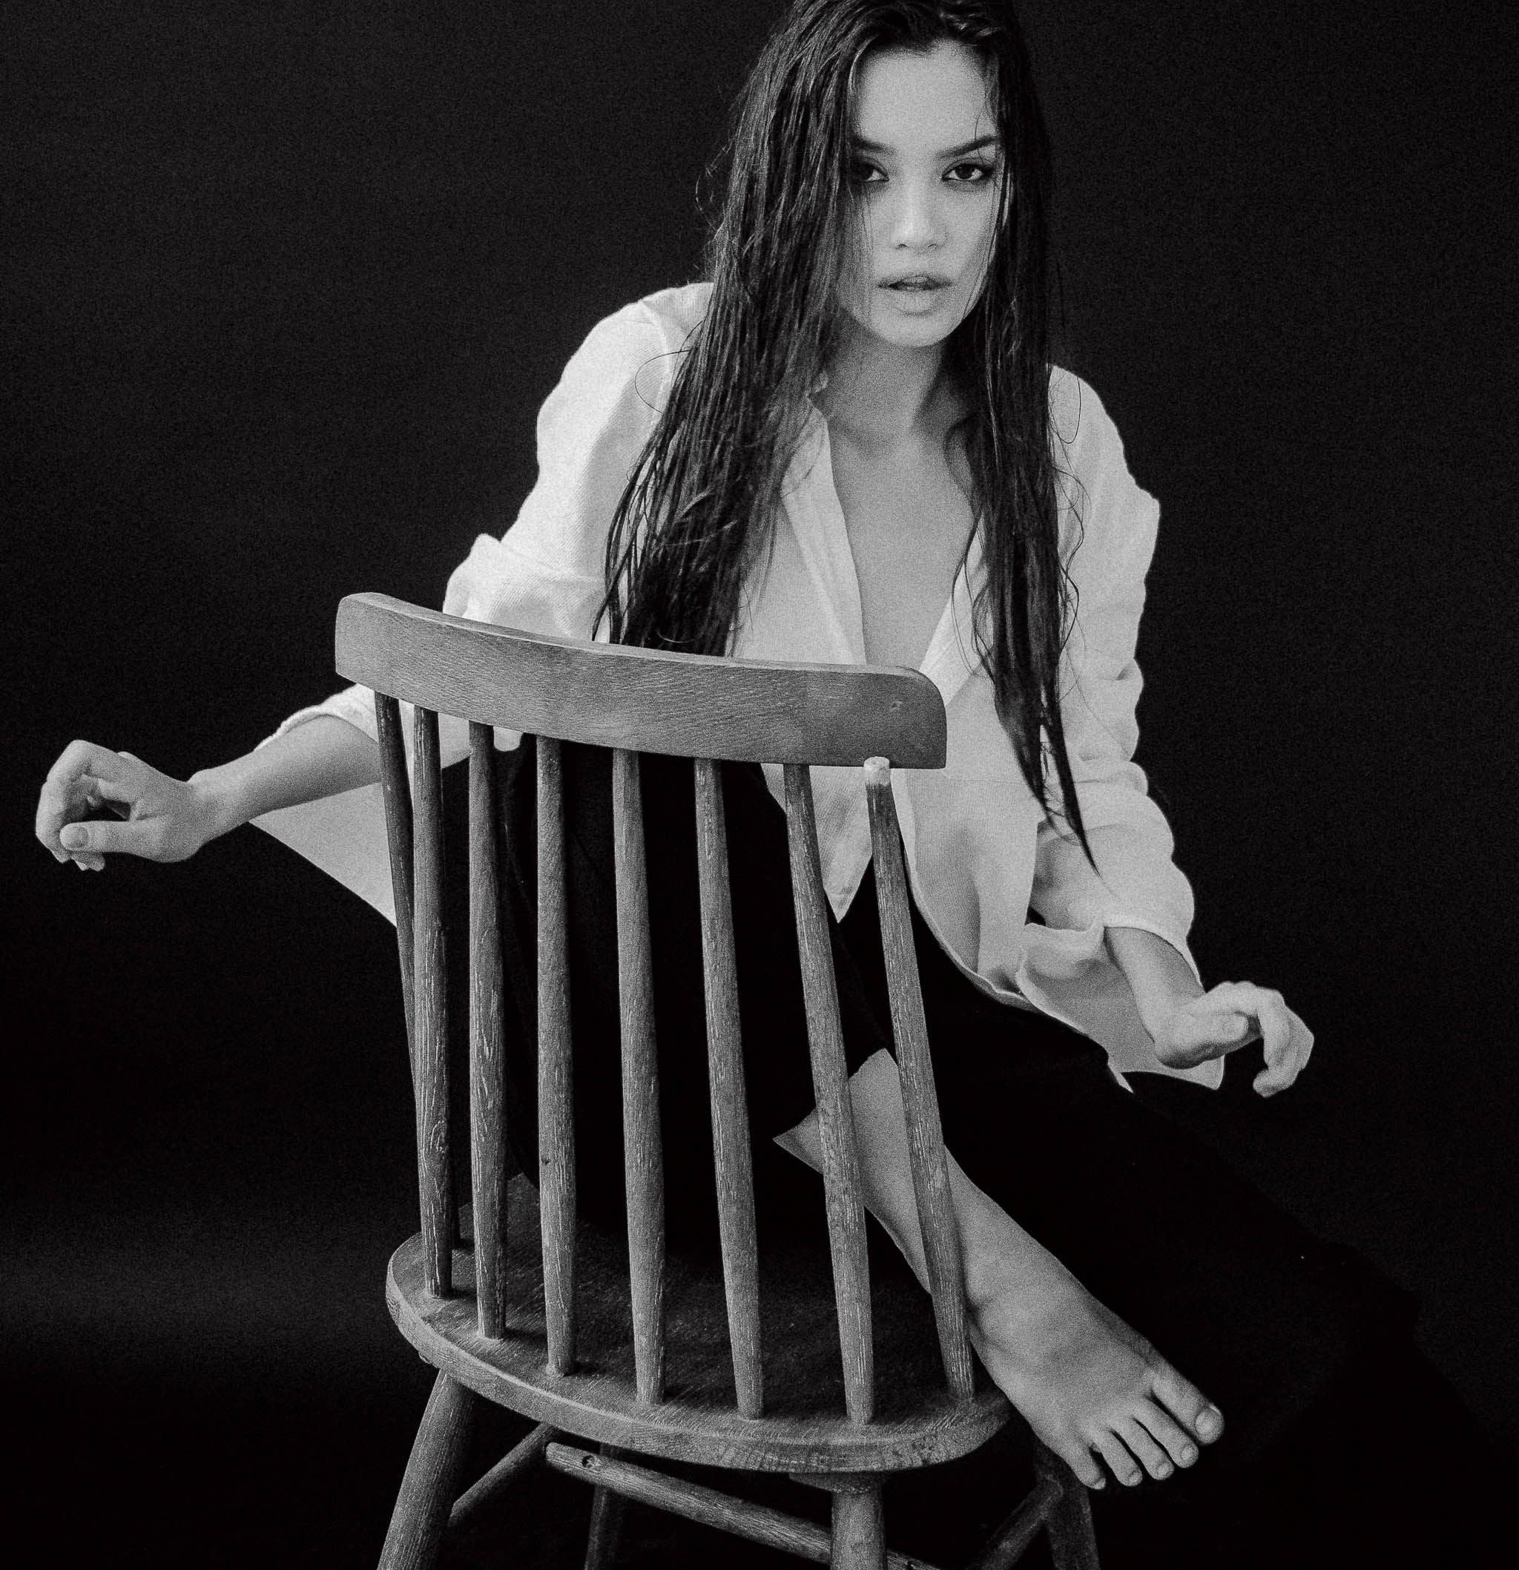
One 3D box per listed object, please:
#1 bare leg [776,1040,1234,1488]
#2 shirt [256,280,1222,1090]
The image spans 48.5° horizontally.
[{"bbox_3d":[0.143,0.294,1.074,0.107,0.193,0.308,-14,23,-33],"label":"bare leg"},{"bbox_3d":[-0.016,-0.082,1.270,0.660,0.550,0.420,-2,19,-2],"label":"shirt"}]

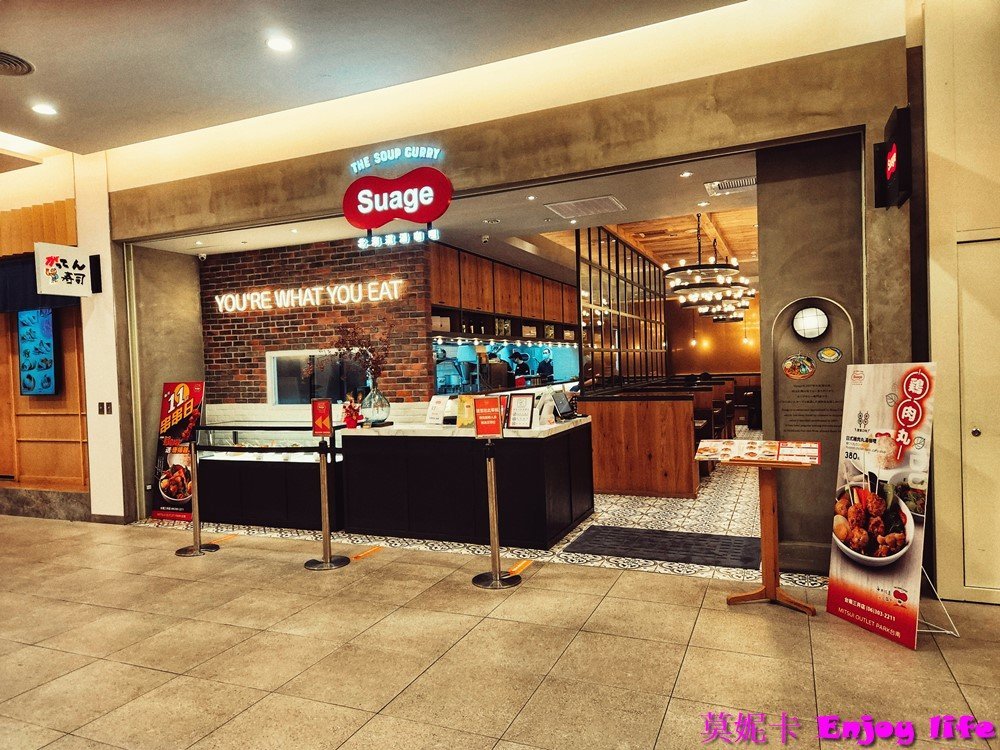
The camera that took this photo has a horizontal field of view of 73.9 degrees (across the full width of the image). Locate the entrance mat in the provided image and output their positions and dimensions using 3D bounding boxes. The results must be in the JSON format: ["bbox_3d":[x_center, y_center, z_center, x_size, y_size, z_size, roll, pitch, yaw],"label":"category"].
[{"bbox_3d":[1.363,1.399,5.504,1.500,0.012,0.900,-2,1,23],"label":"entrance mat"}]

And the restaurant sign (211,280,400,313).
[{"bbox_3d":[-2.201,-0.846,7.444,2.600,0.210,0.050,-2,1,23],"label":"restaurant sign"}]

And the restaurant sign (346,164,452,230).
[{"bbox_3d":[-0.865,-1.458,5.516,1.040,0.445,0.100,-2,1,23],"label":"restaurant sign"}]

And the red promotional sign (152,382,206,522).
[{"bbox_3d":[-3.482,0.815,7.225,0.600,1.480,0.280,-2,1,23],"label":"red promotional sign"}]

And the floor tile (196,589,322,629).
[{"bbox_3d":[-1.575,1.546,4.395,0.600,0.015,0.600,-1,1,23],"label":"floor tile"}]

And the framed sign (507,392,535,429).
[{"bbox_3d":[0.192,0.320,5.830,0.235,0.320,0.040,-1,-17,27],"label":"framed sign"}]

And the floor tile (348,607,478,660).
[{"bbox_3d":[-0.482,1.521,3.932,0.600,0.012,0.600,-2,1,23],"label":"floor tile"}]

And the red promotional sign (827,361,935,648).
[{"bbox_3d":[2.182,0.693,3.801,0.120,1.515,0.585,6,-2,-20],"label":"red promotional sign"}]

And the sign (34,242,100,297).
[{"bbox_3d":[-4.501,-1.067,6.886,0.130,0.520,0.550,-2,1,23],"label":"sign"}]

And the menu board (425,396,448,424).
[{"bbox_3d":[-0.616,0.338,6.468,0.210,0.300,0.040,-1,-21,37],"label":"menu board"}]

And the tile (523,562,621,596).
[{"bbox_3d":[0.536,1.453,4.725,0.600,0.010,0.600,-2,1,23],"label":"tile"}]

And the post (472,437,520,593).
[{"bbox_3d":[-0.039,0.986,4.761,0.355,1.000,0.355,-2,1,0],"label":"post"}]

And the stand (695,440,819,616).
[{"bbox_3d":[1.655,0.931,4.238,0.730,1.010,0.400,-2,1,23],"label":"stand"}]

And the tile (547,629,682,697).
[{"bbox_3d":[0.625,1.471,3.414,0.600,0.010,0.600,-2,1,23],"label":"tile"}]

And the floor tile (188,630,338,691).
[{"bbox_3d":[-1.259,1.543,3.602,0.598,0.012,0.596,-2,1,23],"label":"floor tile"}]

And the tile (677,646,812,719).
[{"bbox_3d":[1.176,1.455,3.177,0.600,0.010,0.600,-2,1,23],"label":"tile"}]

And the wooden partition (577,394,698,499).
[{"bbox_3d":[1.570,0.816,7.654,1.340,1.145,0.160,-2,1,23],"label":"wooden partition"}]

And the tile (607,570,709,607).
[{"bbox_3d":[1.103,1.461,4.551,0.600,0.015,0.600,-1,1,23],"label":"tile"}]

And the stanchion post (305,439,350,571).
[{"bbox_3d":[-1.396,1.015,5.328,0.360,0.990,0.360,-2,1,23],"label":"stanchion post"}]

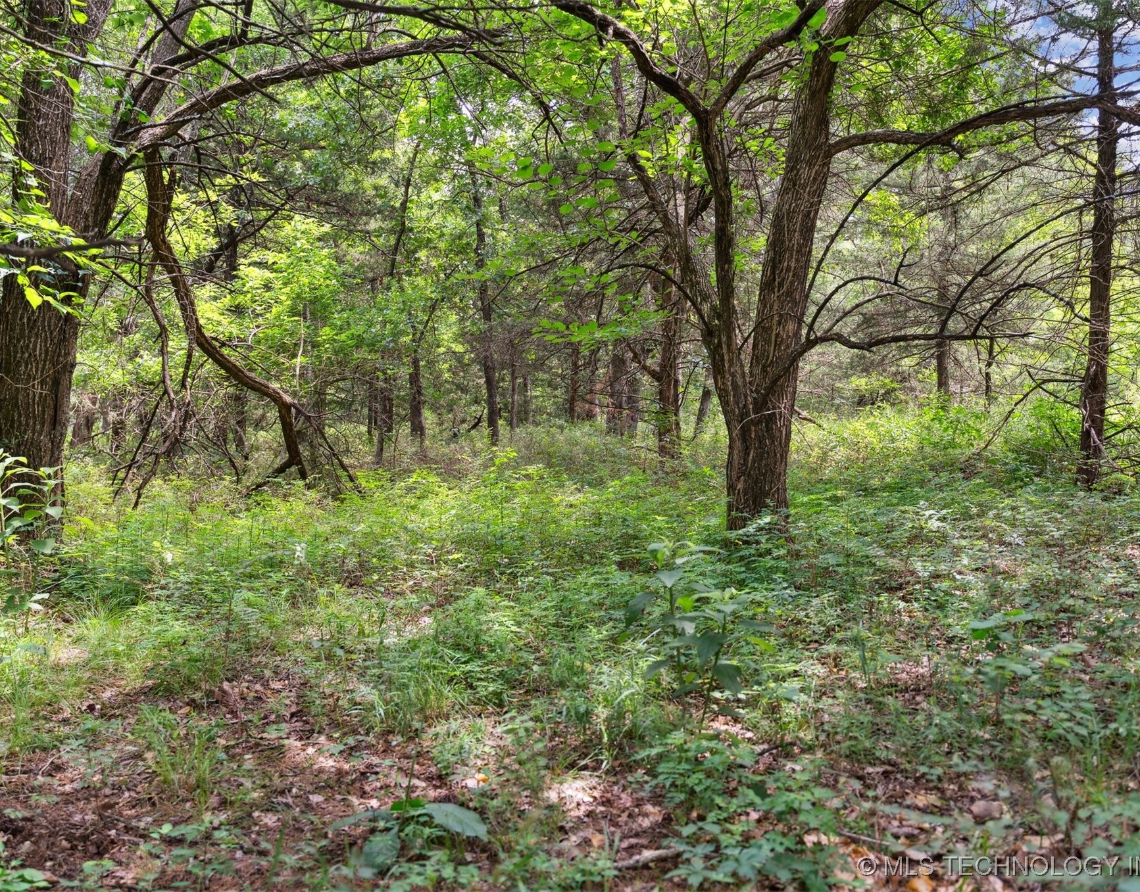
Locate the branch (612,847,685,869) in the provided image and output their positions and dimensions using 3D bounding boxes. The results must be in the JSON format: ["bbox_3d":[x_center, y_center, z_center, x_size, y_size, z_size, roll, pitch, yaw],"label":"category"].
[{"bbox_3d":[0.210,1.093,2.786,0.216,0.026,0.035,-2,5,-24],"label":"branch"}]

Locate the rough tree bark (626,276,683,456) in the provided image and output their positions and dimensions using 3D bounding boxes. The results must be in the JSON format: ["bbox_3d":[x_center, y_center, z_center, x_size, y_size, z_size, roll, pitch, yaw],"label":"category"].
[{"bbox_3d":[1.060,-0.999,13.111,0.711,2.257,0.421,0,5,5],"label":"rough tree bark"}]

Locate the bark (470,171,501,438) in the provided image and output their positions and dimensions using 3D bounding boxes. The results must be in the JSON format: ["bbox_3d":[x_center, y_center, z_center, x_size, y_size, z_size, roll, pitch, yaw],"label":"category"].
[{"bbox_3d":[-1.239,-1.986,15.144,0.228,3.975,0.228,-3,5,-4],"label":"bark"}]

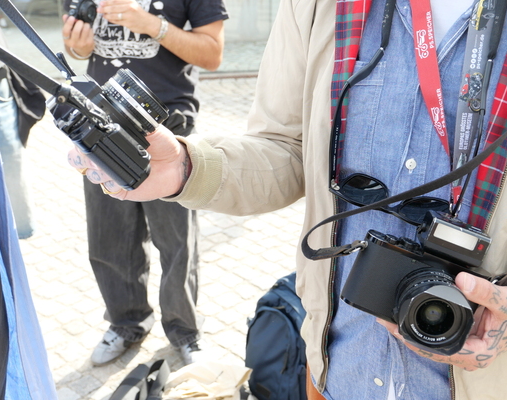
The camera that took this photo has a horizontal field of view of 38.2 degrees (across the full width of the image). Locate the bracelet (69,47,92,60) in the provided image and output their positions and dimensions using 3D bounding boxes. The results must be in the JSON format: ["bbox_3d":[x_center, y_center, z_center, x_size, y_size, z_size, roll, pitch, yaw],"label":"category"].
[{"bbox_3d":[-0.485,-0.416,2.060,0.067,0.018,0.058,5,46,-5],"label":"bracelet"}]

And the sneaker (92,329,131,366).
[{"bbox_3d":[-0.506,0.499,2.725,0.105,0.115,0.290,12,24,28],"label":"sneaker"}]

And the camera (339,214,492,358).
[{"bbox_3d":[0.167,0.077,0.688,0.132,0.110,0.102,18,14,-1],"label":"camera"}]

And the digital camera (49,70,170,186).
[{"bbox_3d":[-0.136,-0.079,0.701,0.094,0.089,0.141,-47,26,-10],"label":"digital camera"}]

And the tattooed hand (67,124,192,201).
[{"bbox_3d":[-0.123,-0.036,0.720,0.117,0.075,0.090,-4,21,-10],"label":"tattooed hand"}]

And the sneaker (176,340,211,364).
[{"bbox_3d":[-0.222,0.517,2.678,0.105,0.115,0.290,-5,22,-12],"label":"sneaker"}]

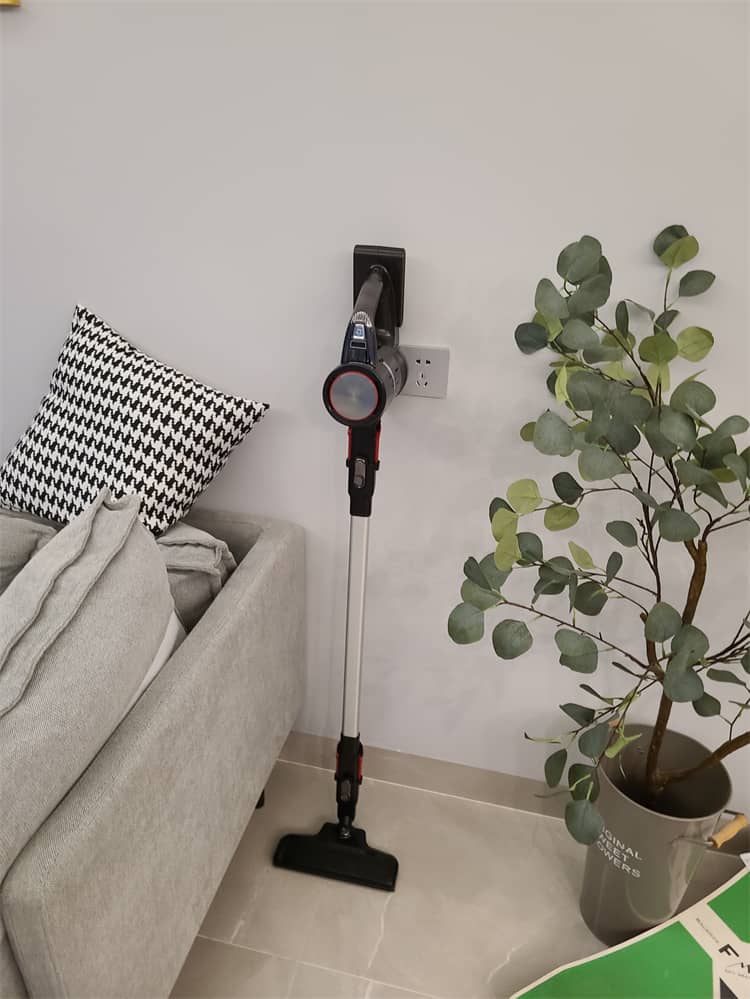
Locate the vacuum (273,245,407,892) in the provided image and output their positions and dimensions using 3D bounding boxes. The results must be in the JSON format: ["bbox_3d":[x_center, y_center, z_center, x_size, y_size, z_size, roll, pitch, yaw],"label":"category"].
[{"bbox_3d":[-0.042,0.181,1.341,0.250,1.170,0.262,7,28,12],"label":"vacuum"}]

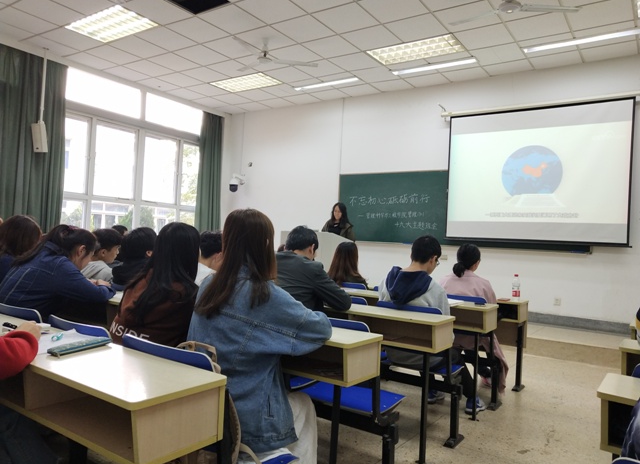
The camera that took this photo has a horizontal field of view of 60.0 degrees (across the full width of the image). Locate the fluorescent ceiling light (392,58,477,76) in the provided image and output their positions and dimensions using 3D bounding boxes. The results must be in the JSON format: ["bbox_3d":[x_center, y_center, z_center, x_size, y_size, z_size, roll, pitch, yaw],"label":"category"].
[{"bbox_3d":[1.506,-2.163,7.294,1.220,0.080,0.120,1,-3,34],"label":"fluorescent ceiling light"}]

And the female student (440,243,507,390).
[{"bbox_3d":[1.183,0.658,4.220,0.500,1.180,0.720,2,-1,35],"label":"female student"}]

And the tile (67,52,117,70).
[{"bbox_3d":[-3.328,-2.500,8.160,0.480,0.020,0.600,2,-1,35],"label":"tile"}]

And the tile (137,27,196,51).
[{"bbox_3d":[-1.924,-2.417,6.995,0.600,0.020,0.600,1,-3,34],"label":"tile"}]

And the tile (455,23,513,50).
[{"bbox_3d":[1.929,-2.277,6.494,0.600,0.030,0.600,2,-1,35],"label":"tile"}]

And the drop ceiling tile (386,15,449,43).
[{"bbox_3d":[1.103,-2.305,6.294,0.600,0.020,0.600,2,-2,35],"label":"drop ceiling tile"}]

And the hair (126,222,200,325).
[{"bbox_3d":[-0.645,0.168,2.300,0.250,0.410,0.220,2,-1,35],"label":"hair"}]

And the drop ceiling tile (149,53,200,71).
[{"bbox_3d":[-2.068,-2.398,7.822,0.600,0.020,0.600,2,-2,35],"label":"drop ceiling tile"}]

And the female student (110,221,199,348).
[{"bbox_3d":[-0.600,0.558,2.388,0.480,1.200,0.600,2,-1,35],"label":"female student"}]

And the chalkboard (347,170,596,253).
[{"bbox_3d":[1.867,-0.358,8.222,3.950,1.170,0.070,2,-1,36],"label":"chalkboard"}]

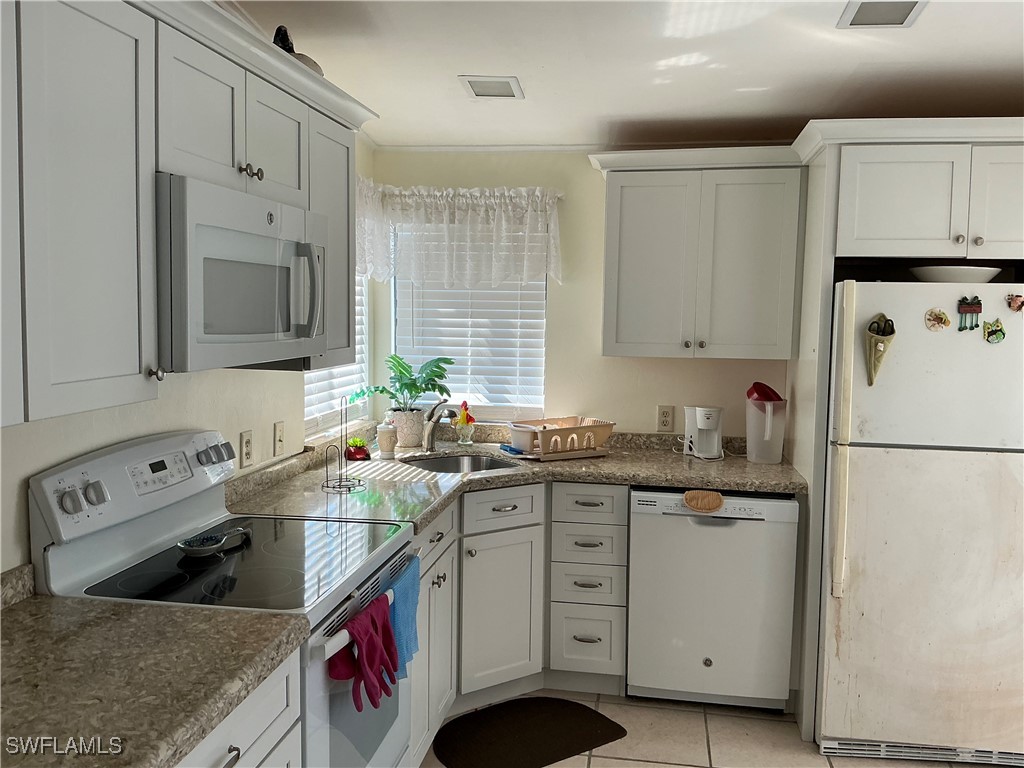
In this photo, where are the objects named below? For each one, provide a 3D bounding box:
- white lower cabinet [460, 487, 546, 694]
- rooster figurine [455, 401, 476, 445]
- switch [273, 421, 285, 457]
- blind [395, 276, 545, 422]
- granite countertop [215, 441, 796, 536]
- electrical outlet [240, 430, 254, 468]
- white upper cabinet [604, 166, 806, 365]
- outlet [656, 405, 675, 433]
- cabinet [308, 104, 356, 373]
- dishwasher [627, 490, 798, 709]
[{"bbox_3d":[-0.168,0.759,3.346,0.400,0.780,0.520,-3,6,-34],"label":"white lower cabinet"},{"bbox_3d":[-0.214,0.182,3.818,0.105,0.200,0.075,0,5,-6],"label":"rooster figurine"},{"bbox_3d":[-0.820,0.195,2.913,0.012,0.117,0.072,2,5,10],"label":"switch"},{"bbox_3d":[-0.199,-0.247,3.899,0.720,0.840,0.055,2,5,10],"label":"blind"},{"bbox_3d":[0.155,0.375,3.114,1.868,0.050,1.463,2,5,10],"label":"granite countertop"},{"bbox_3d":[-0.883,0.218,2.754,0.009,0.117,0.073,2,5,10],"label":"electrical outlet"},{"bbox_3d":[0.789,-0.496,3.500,0.769,0.753,0.324,2,5,10],"label":"white upper cabinet"},{"bbox_3d":[0.693,0.158,3.729,0.073,0.118,0.009,2,5,10],"label":"outlet"},{"bbox_3d":[-0.704,-0.435,2.602,0.309,0.755,0.359,2,5,10],"label":"cabinet"},{"bbox_3d":[0.814,0.809,3.471,0.605,0.824,0.600,2,5,10],"label":"dishwasher"}]

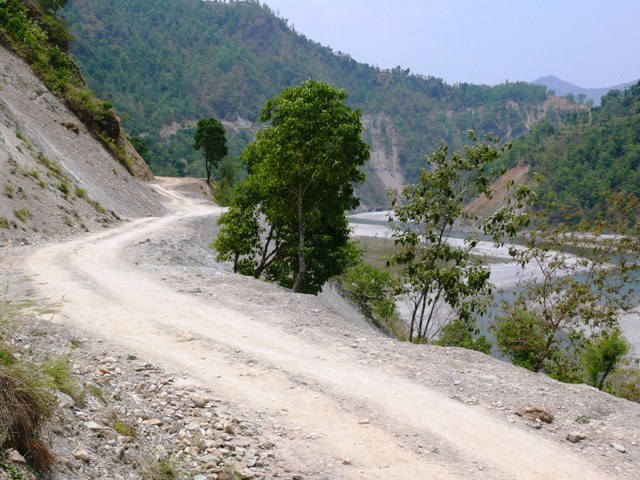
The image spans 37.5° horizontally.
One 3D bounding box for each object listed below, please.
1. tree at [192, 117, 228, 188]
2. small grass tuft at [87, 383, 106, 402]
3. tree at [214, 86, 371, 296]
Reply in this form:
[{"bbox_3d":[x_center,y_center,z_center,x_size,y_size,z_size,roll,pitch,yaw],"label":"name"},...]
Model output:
[{"bbox_3d":[-9.058,-7.321,78.000,2.900,5.800,2.900,0,3,0],"label":"tree"},{"bbox_3d":[-2.133,1.456,9.000,0.190,0.180,0.190,0,3,0],"label":"small grass tuft"},{"bbox_3d":[-0.729,-1.297,23.300,3.800,5.200,3.600,0,3,0],"label":"tree"}]

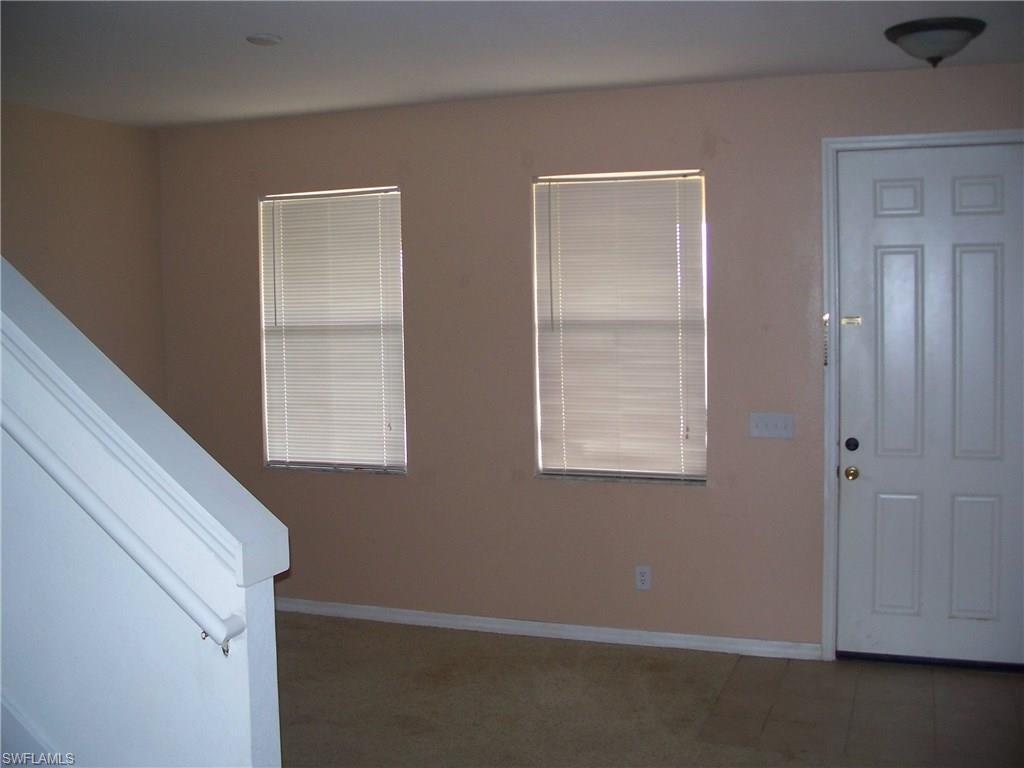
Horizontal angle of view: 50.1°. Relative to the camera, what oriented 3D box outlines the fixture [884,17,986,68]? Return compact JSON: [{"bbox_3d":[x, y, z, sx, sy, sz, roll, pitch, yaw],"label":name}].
[{"bbox_3d":[1.639,-1.312,4.239,0.366,0.172,0.366,1,4,19],"label":"fixture"}]

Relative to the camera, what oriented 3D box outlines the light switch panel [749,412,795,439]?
[{"bbox_3d":[1.258,0.203,5.301,0.210,0.117,0.012,1,4,19],"label":"light switch panel"}]

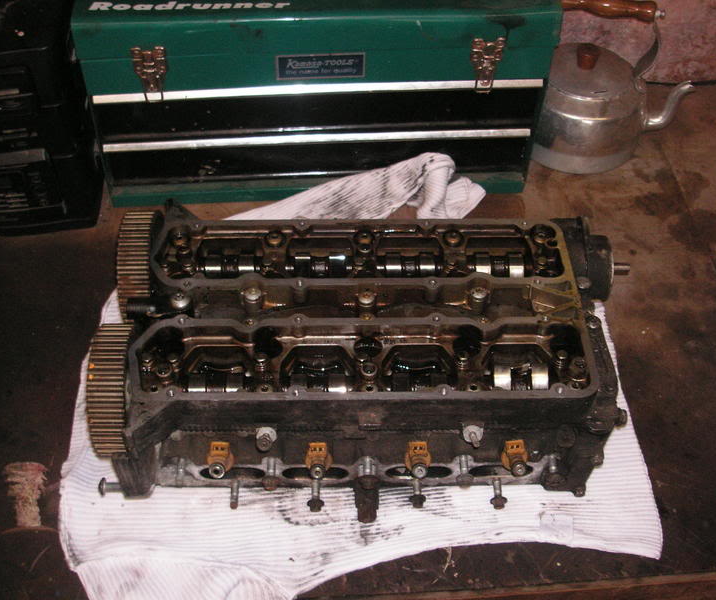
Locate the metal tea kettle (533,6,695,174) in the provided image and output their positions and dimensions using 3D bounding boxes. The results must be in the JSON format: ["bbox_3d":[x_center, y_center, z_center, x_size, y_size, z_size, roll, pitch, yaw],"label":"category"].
[{"bbox_3d":[0.320,-0.291,1.128,0.222,0.210,0.173,14,50,14],"label":"metal tea kettle"}]

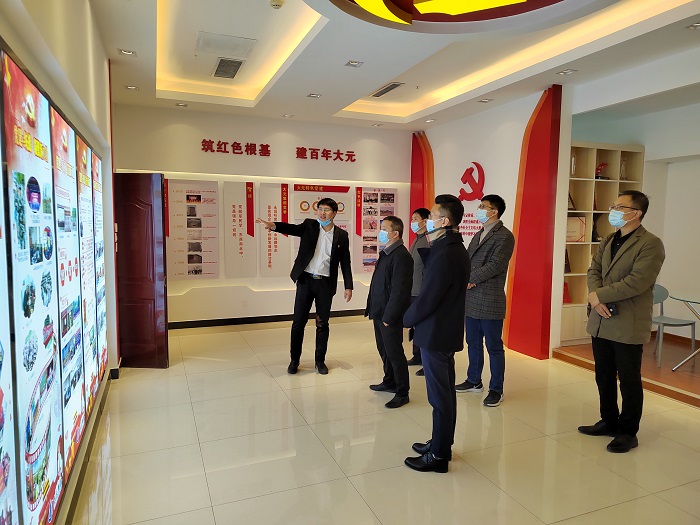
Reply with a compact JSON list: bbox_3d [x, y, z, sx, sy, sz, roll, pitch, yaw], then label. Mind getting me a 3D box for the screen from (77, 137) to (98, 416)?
[{"bbox_3d":[-1.833,0.074,3.251,0.060,1.820,0.730,-1,5,-22],"label":"screen"}]

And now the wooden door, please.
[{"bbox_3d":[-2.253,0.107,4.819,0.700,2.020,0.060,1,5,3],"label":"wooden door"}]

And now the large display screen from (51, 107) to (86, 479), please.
[{"bbox_3d":[-1.543,0.144,2.551,0.060,1.820,0.730,-1,5,-22],"label":"large display screen"}]

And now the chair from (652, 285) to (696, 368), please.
[{"bbox_3d":[3.341,0.670,5.019,0.450,0.790,0.490,0,5,-10],"label":"chair"}]

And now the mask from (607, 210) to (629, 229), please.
[{"bbox_3d":[1.873,-0.300,3.250,0.090,0.125,0.135,0,5,-13],"label":"mask"}]

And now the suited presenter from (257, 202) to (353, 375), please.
[{"bbox_3d":[-0.460,0.250,4.750,0.950,1.780,0.520,1,5,0],"label":"suited presenter"}]

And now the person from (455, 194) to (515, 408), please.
[{"bbox_3d":[1.200,0.315,4.130,0.420,1.800,0.510,-2,5,-28],"label":"person"}]

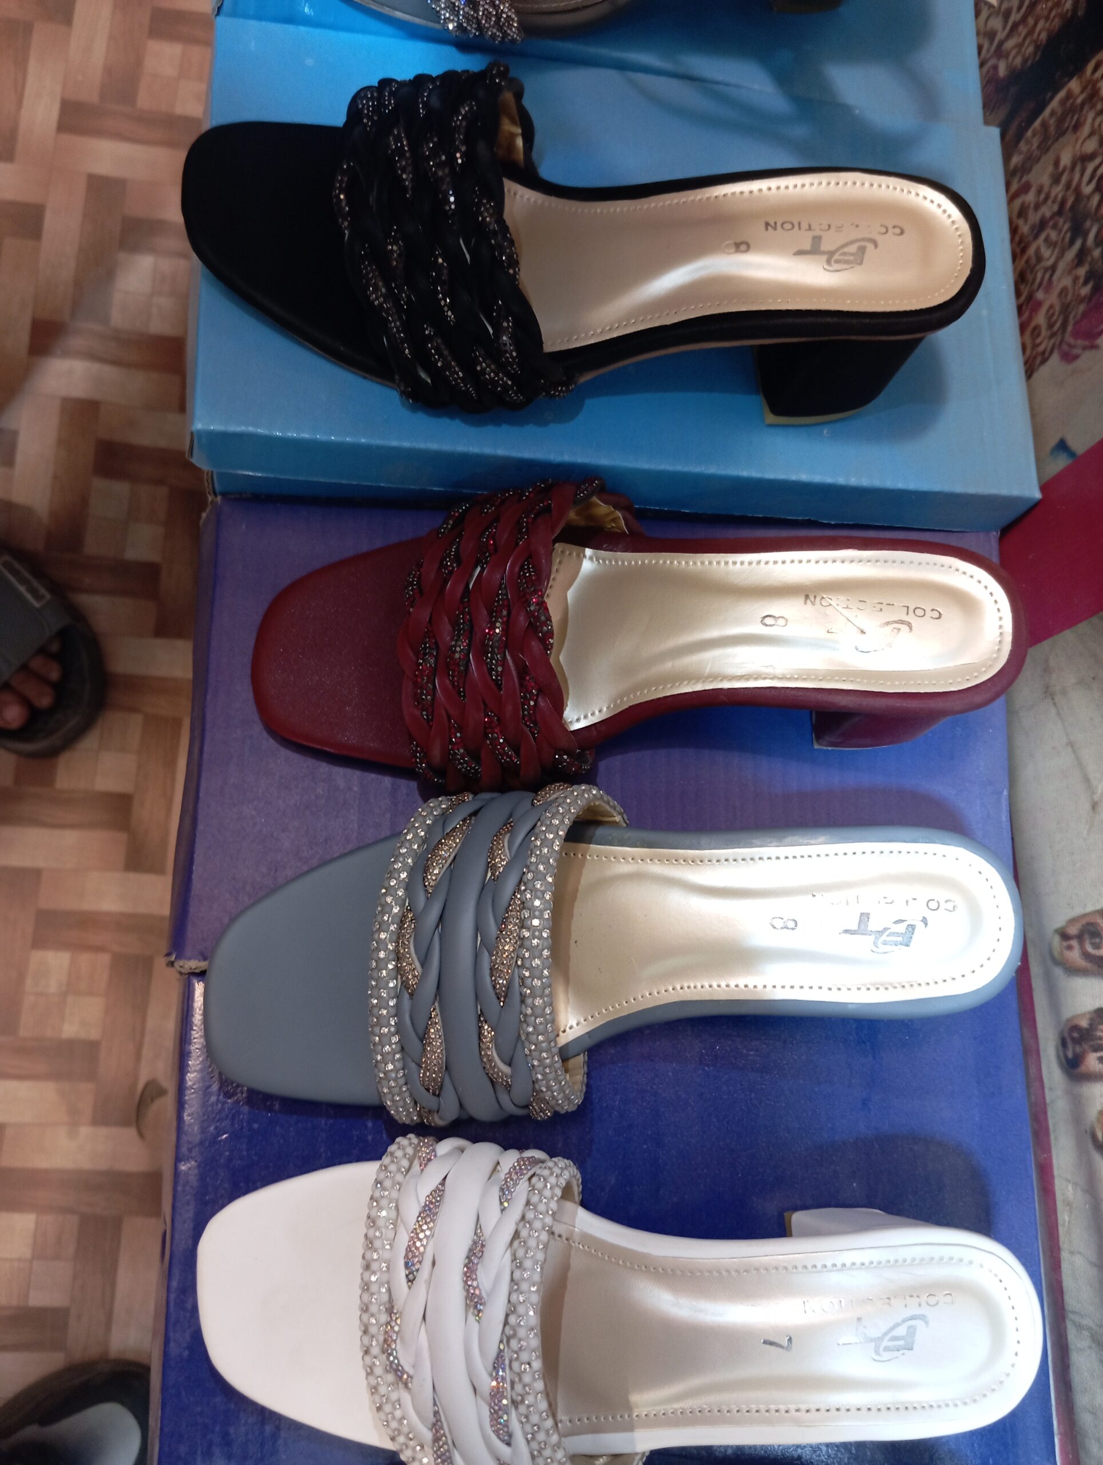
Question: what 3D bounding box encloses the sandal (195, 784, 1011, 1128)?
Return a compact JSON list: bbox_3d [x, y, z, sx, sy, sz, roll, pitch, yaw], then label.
[{"bbox_3d":[0.017,0.067,0.370,0.247,0.073,0.099,-3,79,-11],"label":"sandal"}]

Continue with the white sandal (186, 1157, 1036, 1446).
[{"bbox_3d":[0.016,0.172,0.348,0.241,0.073,0.096,5,78,-9],"label":"white sandal"}]

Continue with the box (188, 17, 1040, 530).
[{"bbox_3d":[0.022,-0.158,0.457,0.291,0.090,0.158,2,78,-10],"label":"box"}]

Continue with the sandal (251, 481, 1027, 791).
[{"bbox_3d":[0.026,-0.030,0.391,0.247,0.073,0.093,-2,79,-11],"label":"sandal"}]

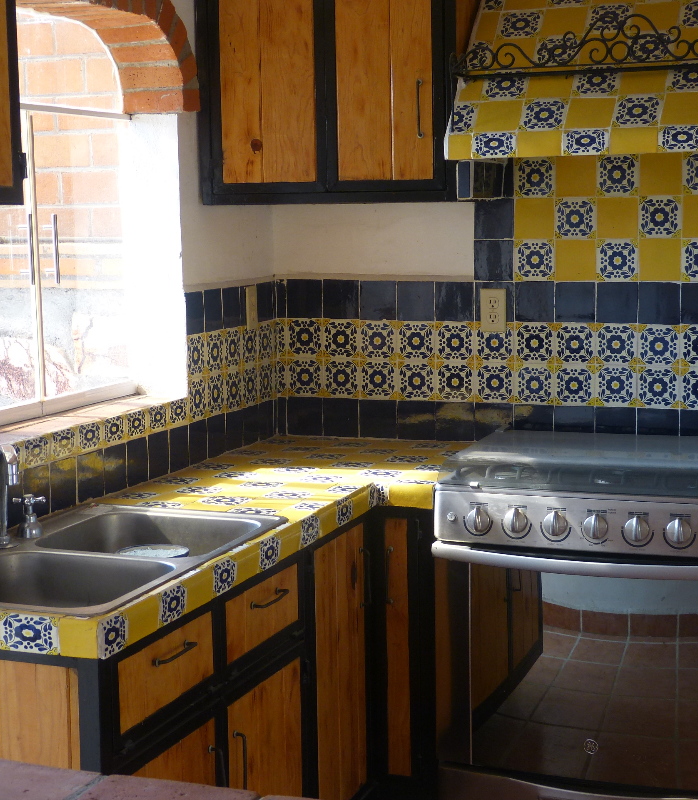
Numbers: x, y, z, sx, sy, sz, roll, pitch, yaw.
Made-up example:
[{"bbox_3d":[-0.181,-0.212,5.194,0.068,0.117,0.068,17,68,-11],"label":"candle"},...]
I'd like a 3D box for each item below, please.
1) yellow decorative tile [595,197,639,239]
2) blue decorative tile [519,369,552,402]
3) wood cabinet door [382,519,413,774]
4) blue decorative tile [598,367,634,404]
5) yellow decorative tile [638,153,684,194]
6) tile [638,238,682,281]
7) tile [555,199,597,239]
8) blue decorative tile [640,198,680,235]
[{"bbox_3d":[0.689,-0.464,3.934,0.106,0.106,0.010,2,7,20],"label":"yellow decorative tile"},{"bbox_3d":[0.492,-0.040,4.075,0.106,0.106,0.010,2,6,21],"label":"blue decorative tile"},{"bbox_3d":[0.117,0.571,3.559,0.054,0.605,0.020,2,6,21],"label":"wood cabinet door"},{"bbox_3d":[0.692,-0.038,3.986,0.104,0.104,0.010,2,7,20],"label":"blue decorative tile"},{"bbox_3d":[0.792,-0.573,3.901,0.106,0.106,0.010,2,6,21],"label":"yellow decorative tile"},{"bbox_3d":[0.780,-0.348,3.851,0.105,0.105,0.008,2,7,21],"label":"tile"},{"bbox_3d":[0.590,-0.471,3.990,0.106,0.106,0.010,2,6,21],"label":"tile"},{"bbox_3d":[0.778,-0.456,3.838,0.105,0.105,0.008,2,7,21],"label":"blue decorative tile"}]

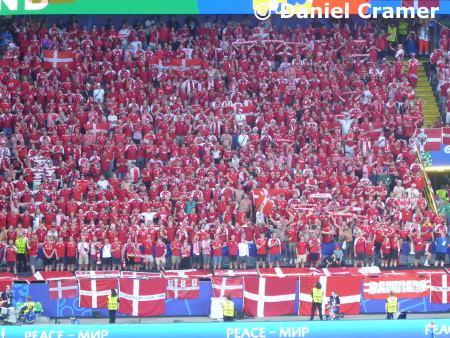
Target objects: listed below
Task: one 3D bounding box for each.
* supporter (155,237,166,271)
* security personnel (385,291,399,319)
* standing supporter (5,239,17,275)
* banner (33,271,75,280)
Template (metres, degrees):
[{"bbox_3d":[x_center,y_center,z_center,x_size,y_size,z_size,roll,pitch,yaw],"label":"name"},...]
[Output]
[{"bbox_3d":[-2.957,3.993,192.000,0.540,1.720,0.360,2,8,5],"label":"supporter"},{"bbox_3d":[7.459,6.341,187.300,0.620,1.770,0.350,0,8,-11],"label":"security personnel"},{"bbox_3d":[-9.551,3.987,186.731,0.580,1.660,0.420,-1,9,-11],"label":"standing supporter"},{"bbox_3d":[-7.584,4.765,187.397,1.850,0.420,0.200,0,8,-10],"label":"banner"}]

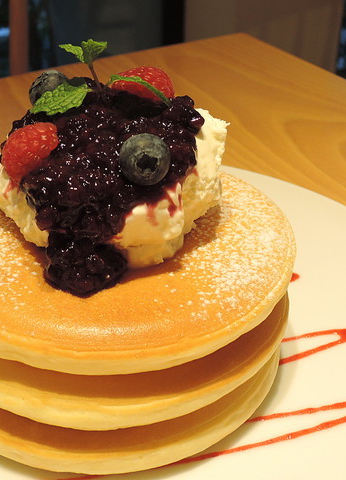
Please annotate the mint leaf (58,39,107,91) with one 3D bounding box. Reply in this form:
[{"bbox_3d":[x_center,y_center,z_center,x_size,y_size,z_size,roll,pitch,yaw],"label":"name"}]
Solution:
[{"bbox_3d":[-0.030,-0.059,0.278,0.017,0.015,0.011,0,29,0],"label":"mint leaf"}]

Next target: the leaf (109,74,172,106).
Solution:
[{"bbox_3d":[-0.011,-0.051,0.281,0.021,0.006,0.012,20,15,5],"label":"leaf"}]

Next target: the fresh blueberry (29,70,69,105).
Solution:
[{"bbox_3d":[-0.043,-0.052,0.286,0.014,0.013,0.014,0,29,0],"label":"fresh blueberry"}]

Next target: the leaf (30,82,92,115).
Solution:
[{"bbox_3d":[-0.037,-0.046,0.275,0.022,0.005,0.013,-26,59,-28],"label":"leaf"}]

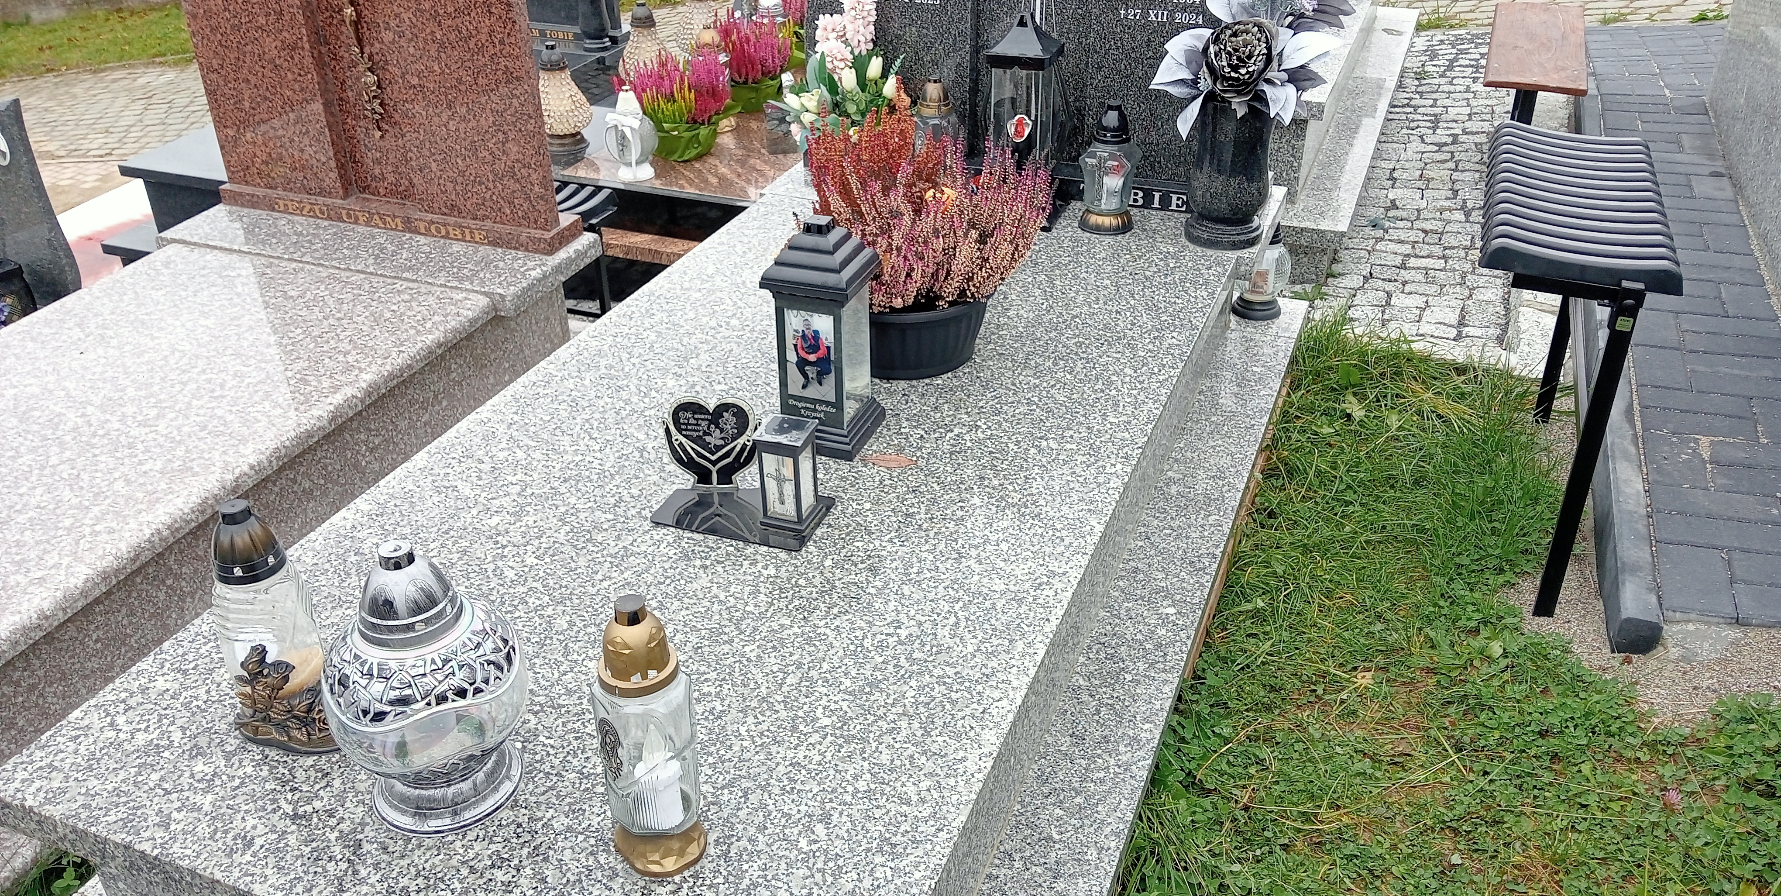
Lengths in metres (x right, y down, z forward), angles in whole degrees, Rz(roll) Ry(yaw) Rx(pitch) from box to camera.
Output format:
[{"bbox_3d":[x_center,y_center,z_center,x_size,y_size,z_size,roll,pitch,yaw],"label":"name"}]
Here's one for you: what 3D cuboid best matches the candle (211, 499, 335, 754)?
[{"bbox_3d":[-0.694,0.190,1.594,0.125,0.300,0.100,3,31,5],"label":"candle"}]

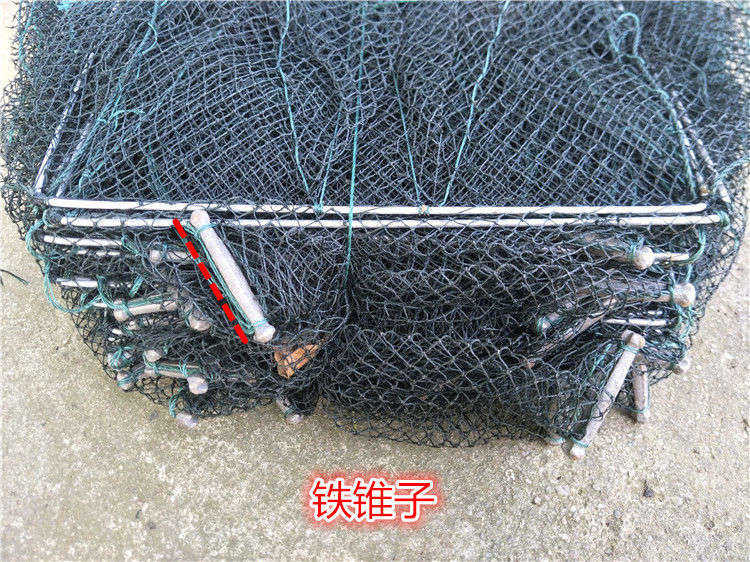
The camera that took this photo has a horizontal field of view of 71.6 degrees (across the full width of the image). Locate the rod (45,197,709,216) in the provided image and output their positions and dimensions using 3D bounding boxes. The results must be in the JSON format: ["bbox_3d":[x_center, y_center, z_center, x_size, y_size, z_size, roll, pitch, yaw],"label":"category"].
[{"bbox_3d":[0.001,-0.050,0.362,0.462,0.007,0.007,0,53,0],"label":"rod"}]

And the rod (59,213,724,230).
[{"bbox_3d":[0.010,-0.036,0.316,0.404,0.005,0.005,0,52,0],"label":"rod"}]

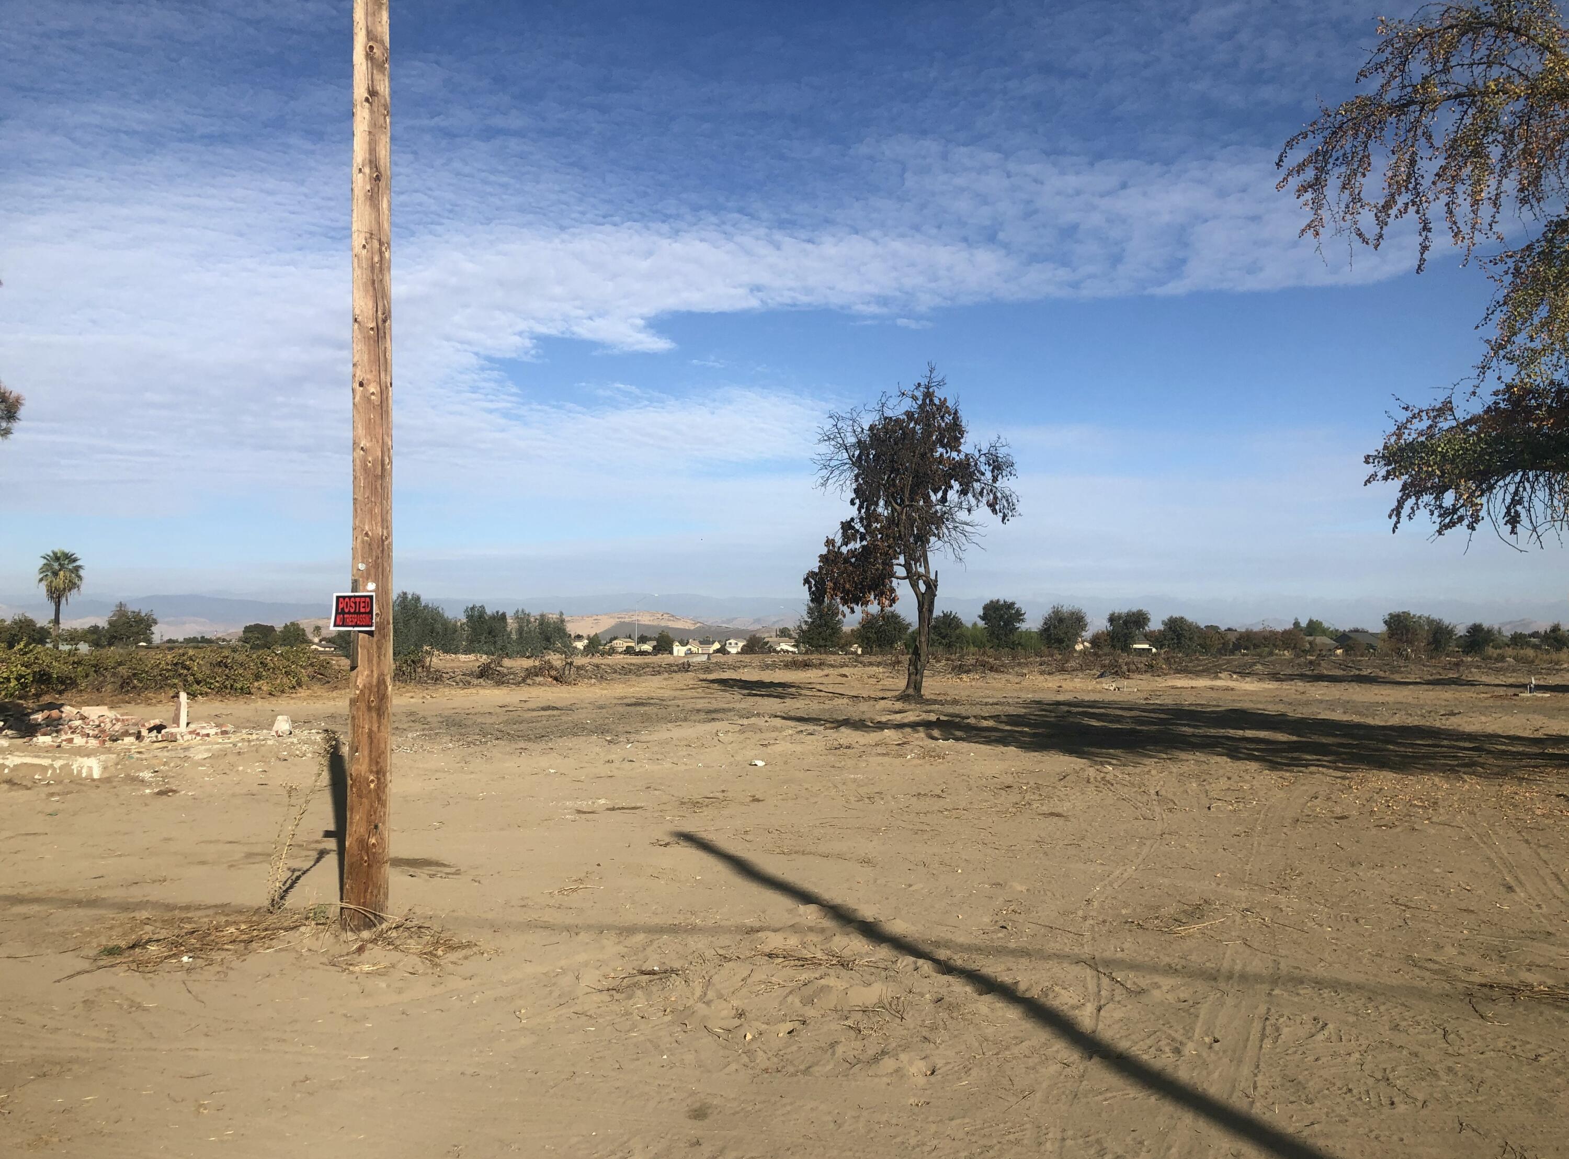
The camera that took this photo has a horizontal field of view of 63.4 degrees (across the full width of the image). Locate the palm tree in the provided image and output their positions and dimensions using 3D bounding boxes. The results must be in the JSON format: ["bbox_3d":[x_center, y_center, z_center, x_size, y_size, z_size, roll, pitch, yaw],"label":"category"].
[{"bbox_3d":[-62.800,2.280,110.000,3.700,9.700,3.700,0,-3,0],"label":"palm tree"}]

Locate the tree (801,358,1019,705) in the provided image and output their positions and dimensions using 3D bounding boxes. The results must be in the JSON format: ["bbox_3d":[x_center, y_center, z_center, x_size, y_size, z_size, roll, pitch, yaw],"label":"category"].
[{"bbox_3d":[3.600,-1.330,36.200,6.000,9.500,5.500,0,-3,0],"label":"tree"}]

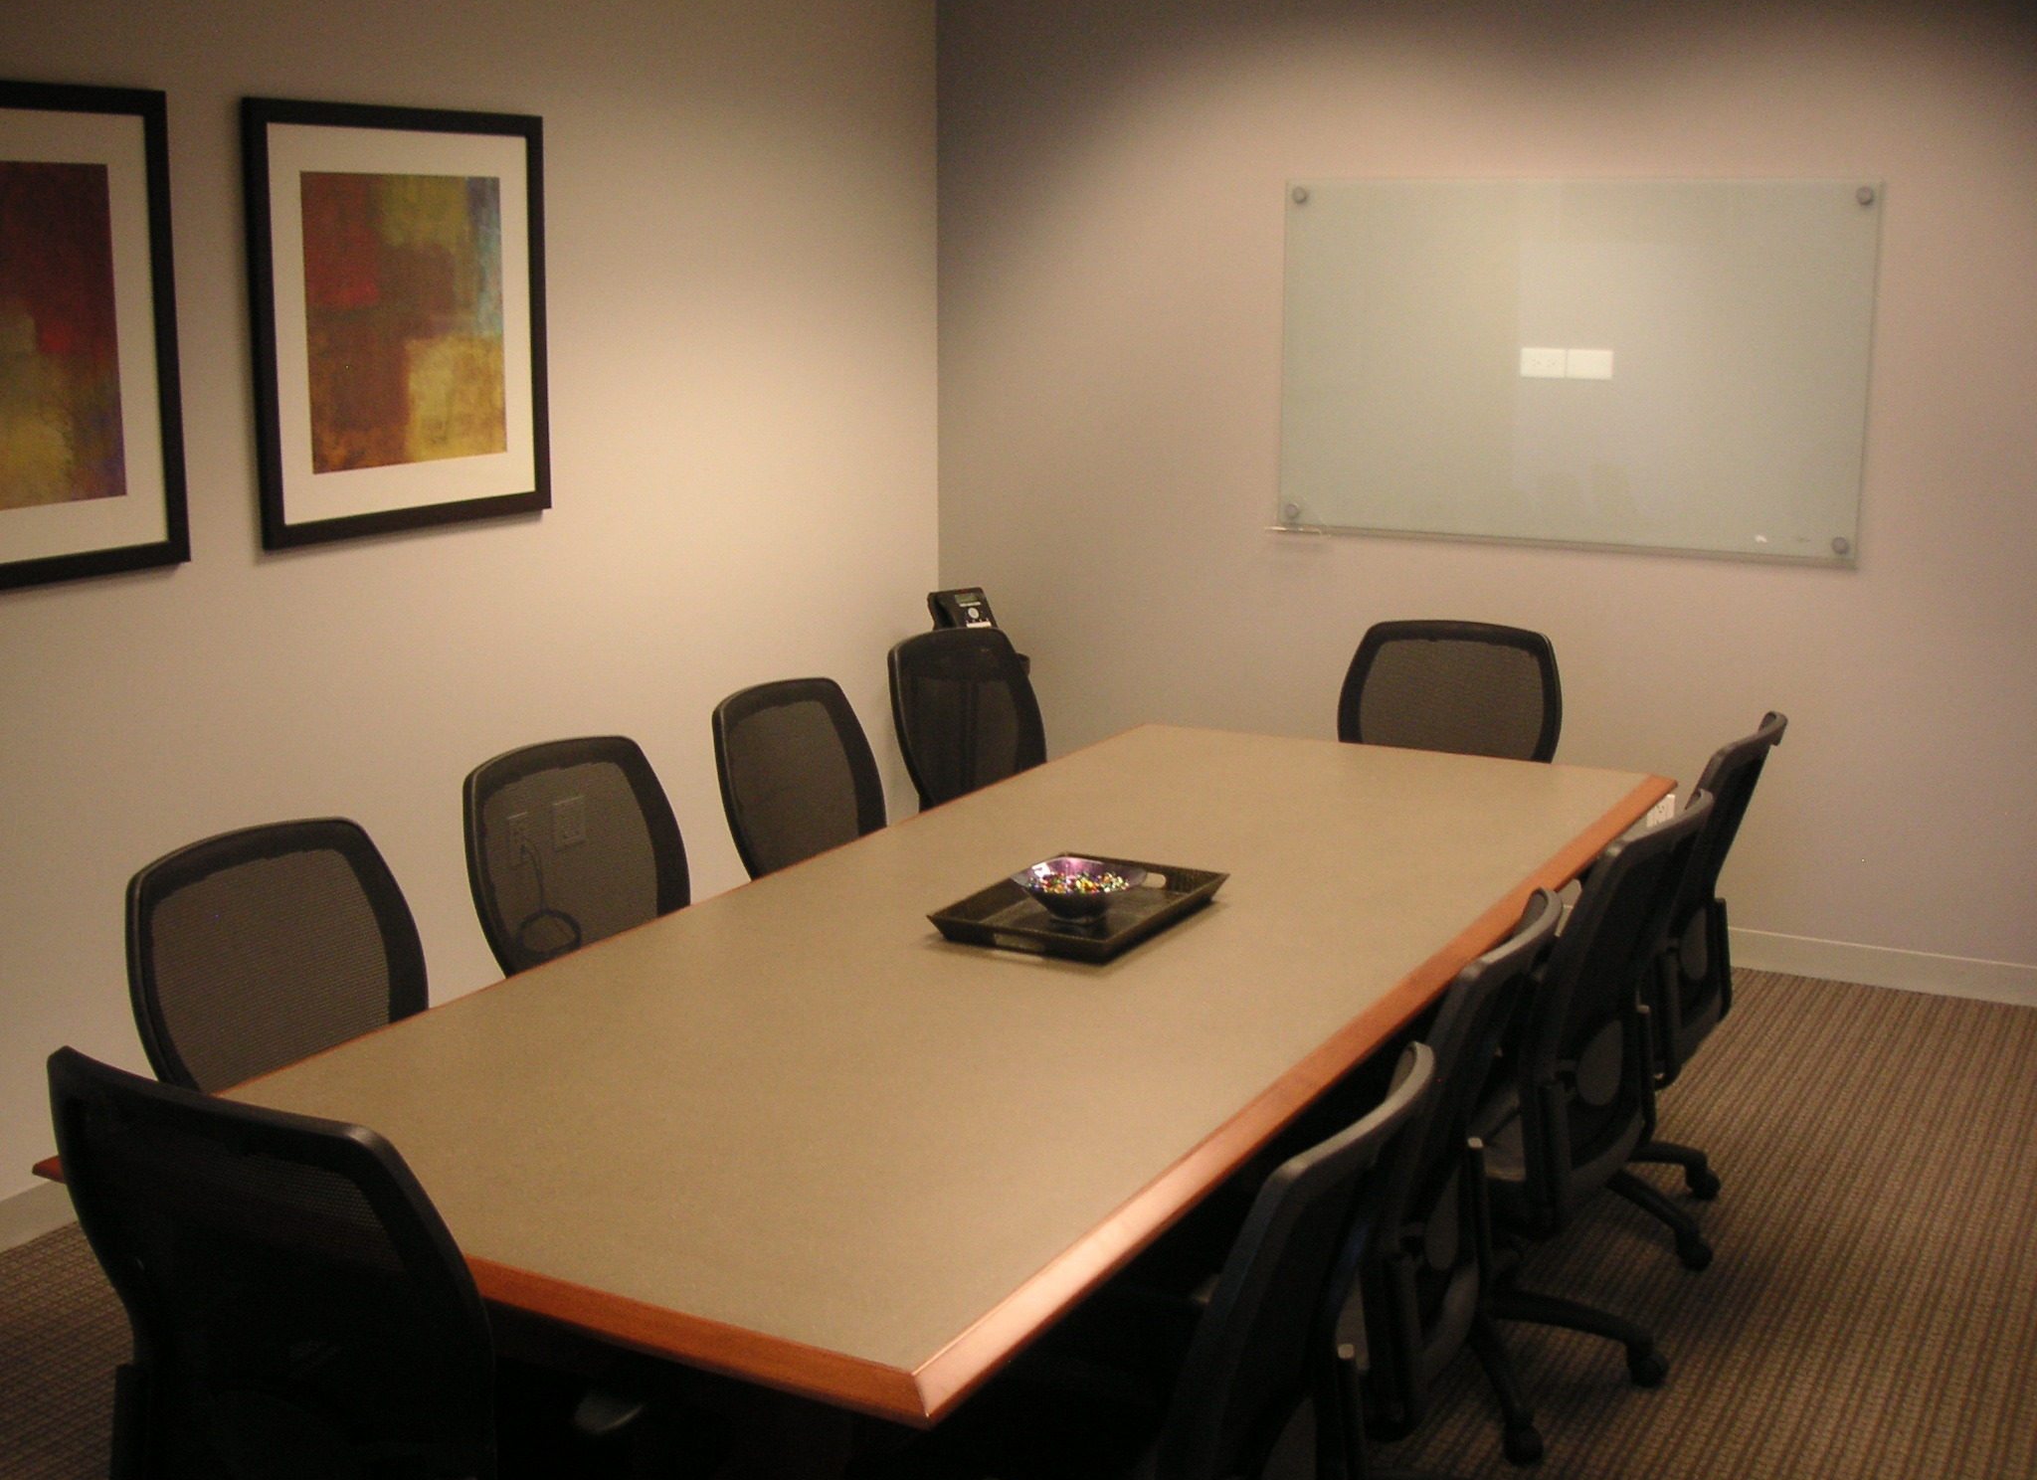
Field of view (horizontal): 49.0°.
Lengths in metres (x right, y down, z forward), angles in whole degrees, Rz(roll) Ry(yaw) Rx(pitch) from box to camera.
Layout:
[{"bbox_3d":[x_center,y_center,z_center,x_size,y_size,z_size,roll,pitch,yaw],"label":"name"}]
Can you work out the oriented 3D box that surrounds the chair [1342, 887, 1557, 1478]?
[{"bbox_3d":[0.378,0.664,2.989,0.630,0.967,0.620,6,13,24],"label":"chair"}]

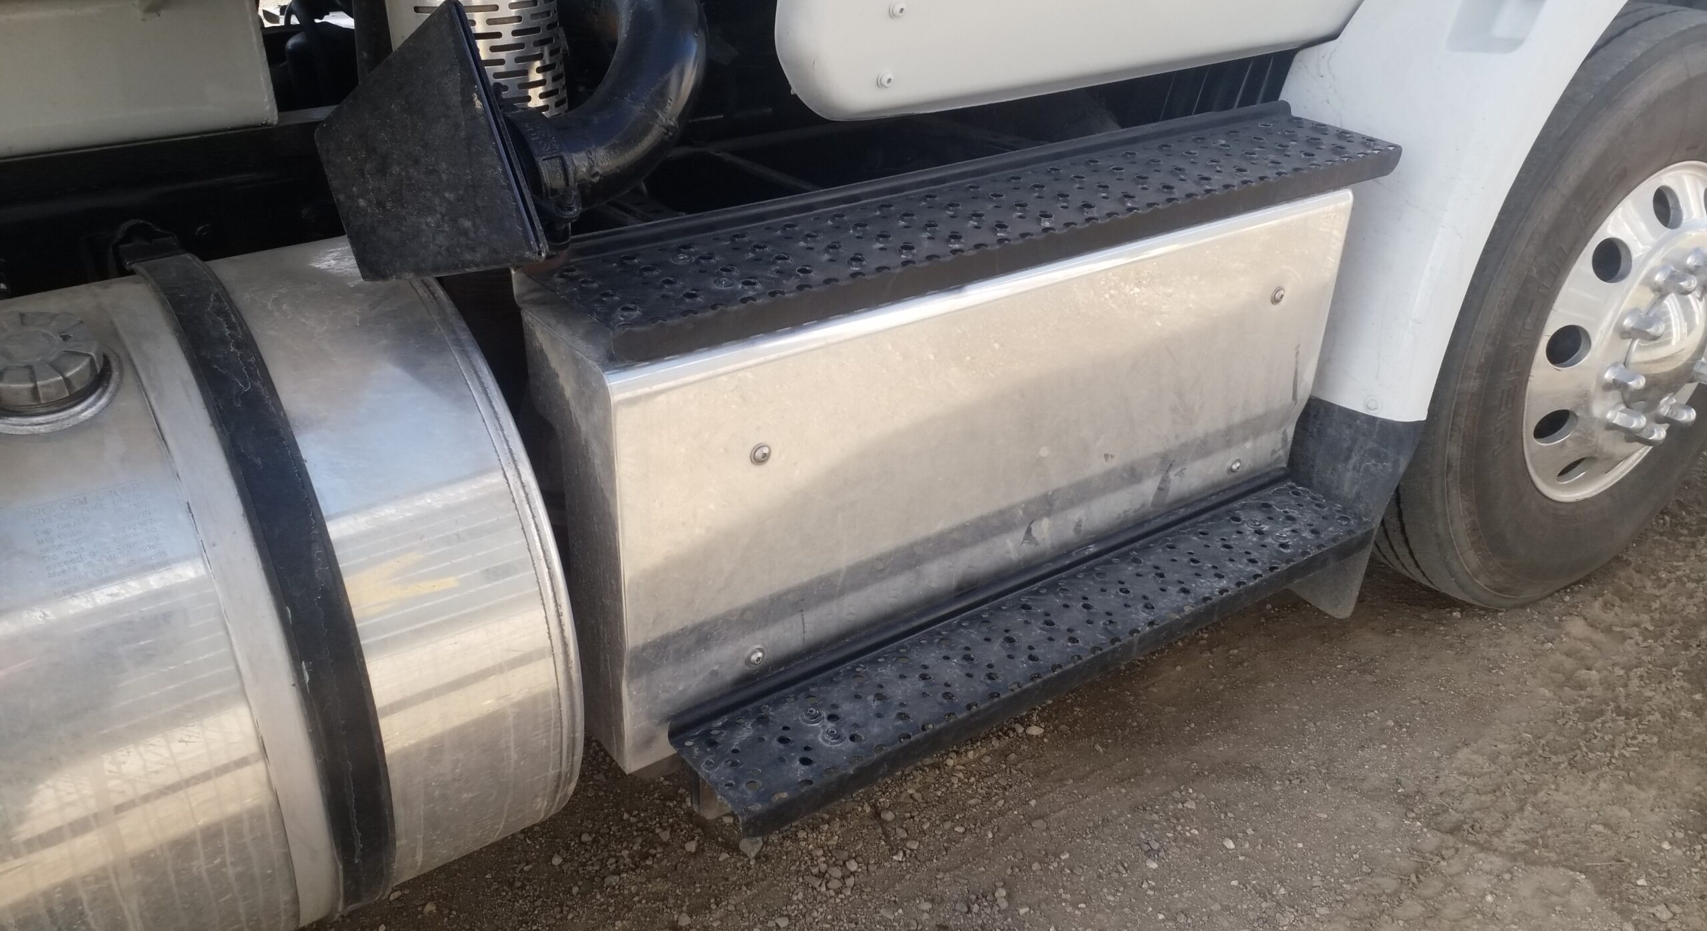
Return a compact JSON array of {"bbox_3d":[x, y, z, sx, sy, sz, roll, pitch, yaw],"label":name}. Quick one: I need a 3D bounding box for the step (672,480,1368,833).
[{"bbox_3d":[0.254,0.184,1.586,0.986,0.056,0.145,-18,34,-31],"label":"step"}]

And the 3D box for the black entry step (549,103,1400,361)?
[{"bbox_3d":[0.196,-0.296,1.495,1.121,0.056,0.185,-18,34,-31],"label":"black entry step"}]

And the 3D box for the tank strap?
[{"bbox_3d":[-0.547,0.146,1.254,0.050,0.638,0.509,-18,31,-31],"label":"tank strap"}]

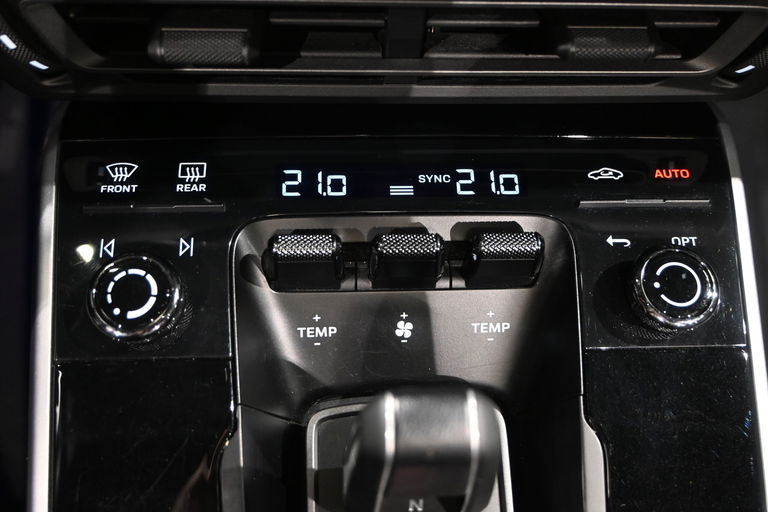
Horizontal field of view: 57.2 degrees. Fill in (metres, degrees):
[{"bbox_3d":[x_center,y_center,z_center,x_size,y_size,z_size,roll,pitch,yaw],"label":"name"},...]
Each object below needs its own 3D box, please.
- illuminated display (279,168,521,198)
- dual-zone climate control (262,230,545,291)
[{"bbox_3d":[0.007,-0.034,0.330,0.114,0.003,0.014,-1,82,-4],"label":"illuminated display"},{"bbox_3d":[0.009,0.002,0.317,0.124,0.019,0.023,-1,76,-4],"label":"dual-zone climate control"}]

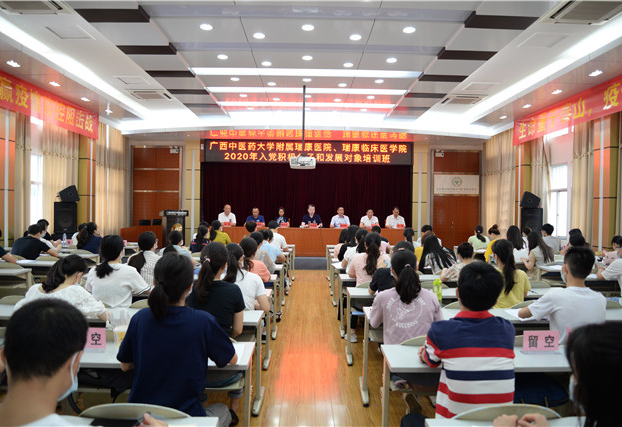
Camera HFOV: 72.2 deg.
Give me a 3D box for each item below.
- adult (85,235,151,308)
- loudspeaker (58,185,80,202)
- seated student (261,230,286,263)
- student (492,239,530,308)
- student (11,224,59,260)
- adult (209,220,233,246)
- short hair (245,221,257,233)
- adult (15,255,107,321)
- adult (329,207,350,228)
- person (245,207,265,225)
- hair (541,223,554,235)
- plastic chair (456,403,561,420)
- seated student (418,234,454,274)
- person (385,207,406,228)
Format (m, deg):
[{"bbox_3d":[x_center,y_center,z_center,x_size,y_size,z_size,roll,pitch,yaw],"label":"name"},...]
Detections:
[{"bbox_3d":[-1.723,0.816,3.922,0.550,1.259,0.680,1,0,4],"label":"adult"},{"bbox_3d":[-4.805,-0.392,8.500,0.340,0.310,0.470,-22,11,-27],"label":"loudspeaker"},{"bbox_3d":[-0.620,0.846,6.502,0.470,1.208,0.660,1,0,2],"label":"seated student"},{"bbox_3d":[1.755,0.859,3.952,0.500,1.258,0.680,1,0,-9],"label":"student"},{"bbox_3d":[-4.496,0.790,7.052,0.680,1.223,0.750,1,0,7],"label":"student"},{"bbox_3d":[-1.963,0.827,9.287,0.480,1.300,0.720,1,0,11],"label":"adult"},{"bbox_3d":[-1.129,0.247,8.100,0.190,0.200,0.210,1,0,14],"label":"short hair"},{"bbox_3d":[-1.850,0.920,3.209,0.620,1.220,0.780,1,1,14],"label":"adult"},{"bbox_3d":[0.844,0.522,12.214,0.540,1.330,0.650,1,0,-1],"label":"adult"},{"bbox_3d":[-1.590,0.502,12.189,0.540,1.310,0.650,1,0,-1],"label":"person"},{"bbox_3d":[4.416,0.285,7.950,0.190,0.200,0.220,1,0,-21],"label":"hair"},{"bbox_3d":[0.843,1.194,2.030,0.470,0.767,0.500,1,0,0],"label":"plastic chair"},{"bbox_3d":[1.853,0.938,6.200,0.500,1.256,0.720,1,0,-6],"label":"seated student"},{"bbox_3d":[2.396,0.531,12.100,0.550,1.460,0.650,1,0,3],"label":"person"}]

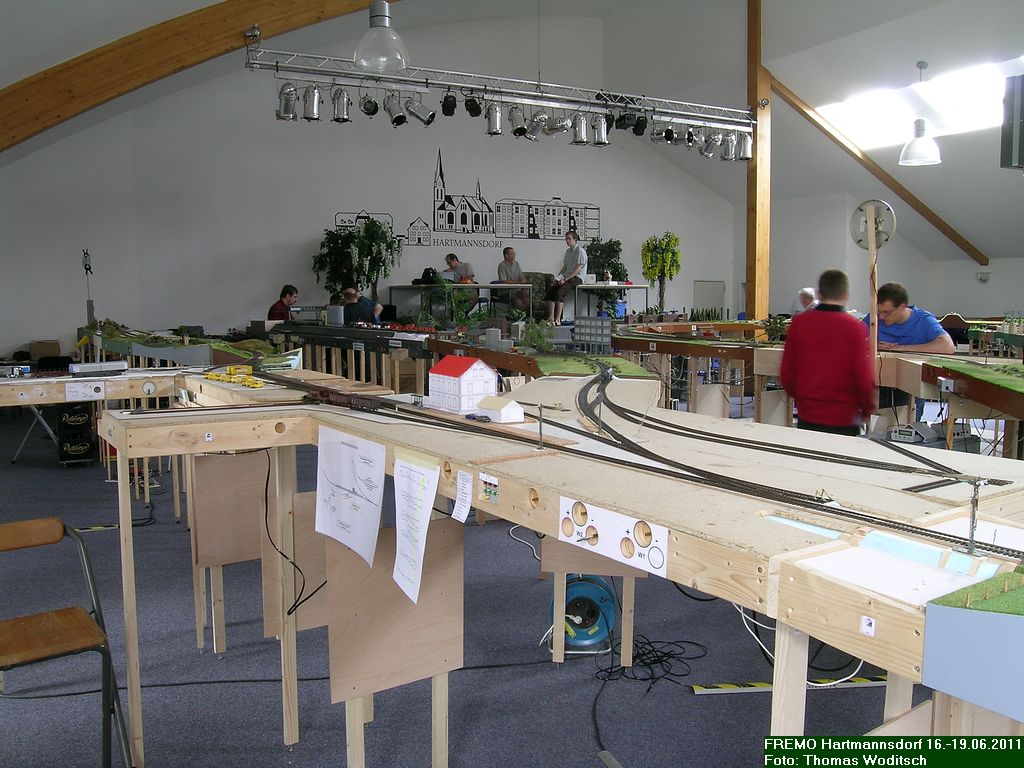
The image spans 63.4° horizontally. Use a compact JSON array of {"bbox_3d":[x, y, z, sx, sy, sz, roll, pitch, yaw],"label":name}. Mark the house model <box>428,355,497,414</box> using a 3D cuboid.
[{"bbox_3d":[-0.157,0.001,2.735,0.146,0.166,0.206,-4,7,-34],"label":"house model"}]

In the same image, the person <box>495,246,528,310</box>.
[{"bbox_3d":[0.000,-1.613,13.700,0.650,1.280,0.480,4,7,40],"label":"person"}]

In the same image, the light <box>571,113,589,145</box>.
[{"bbox_3d":[1.005,-3.778,12.248,0.240,0.430,0.240,1,6,0],"label":"light"}]

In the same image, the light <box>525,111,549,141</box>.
[{"bbox_3d":[0.328,-3.453,11.086,0.200,0.395,0.200,-4,51,-33],"label":"light"}]

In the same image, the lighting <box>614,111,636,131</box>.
[{"bbox_3d":[1.699,-3.945,12.400,0.320,0.250,0.230,-21,17,-35],"label":"lighting"}]

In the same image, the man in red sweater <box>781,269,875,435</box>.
[{"bbox_3d":[1.964,0.170,5.194,0.560,1.760,0.360,2,6,14],"label":"man in red sweater"}]

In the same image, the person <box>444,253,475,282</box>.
[{"bbox_3d":[-0.837,-1.560,13.765,0.720,1.220,0.520,-3,7,-30],"label":"person"}]

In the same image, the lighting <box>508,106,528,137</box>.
[{"bbox_3d":[0.086,-3.476,10.969,0.200,0.395,0.200,-3,-19,-30],"label":"lighting"}]

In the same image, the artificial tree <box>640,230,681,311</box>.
[{"bbox_3d":[2.653,-1.885,14.800,0.680,1.700,0.680,1,6,0],"label":"artificial tree"}]

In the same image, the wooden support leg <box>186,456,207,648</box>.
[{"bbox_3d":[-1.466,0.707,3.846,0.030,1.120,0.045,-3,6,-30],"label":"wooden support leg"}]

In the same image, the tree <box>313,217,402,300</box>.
[{"bbox_3d":[-2.481,-1.790,13.300,1.250,1.680,1.050,-3,6,-23],"label":"tree"}]

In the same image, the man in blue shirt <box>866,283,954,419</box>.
[{"bbox_3d":[2.694,0.142,5.637,0.660,1.640,0.550,3,7,25],"label":"man in blue shirt"}]

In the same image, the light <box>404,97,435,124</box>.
[{"bbox_3d":[-1.145,-3.411,10.370,0.395,0.200,0.200,36,13,8],"label":"light"}]

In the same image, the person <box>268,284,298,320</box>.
[{"bbox_3d":[-2.502,-0.538,9.800,0.720,1.280,0.500,0,6,-9],"label":"person"}]

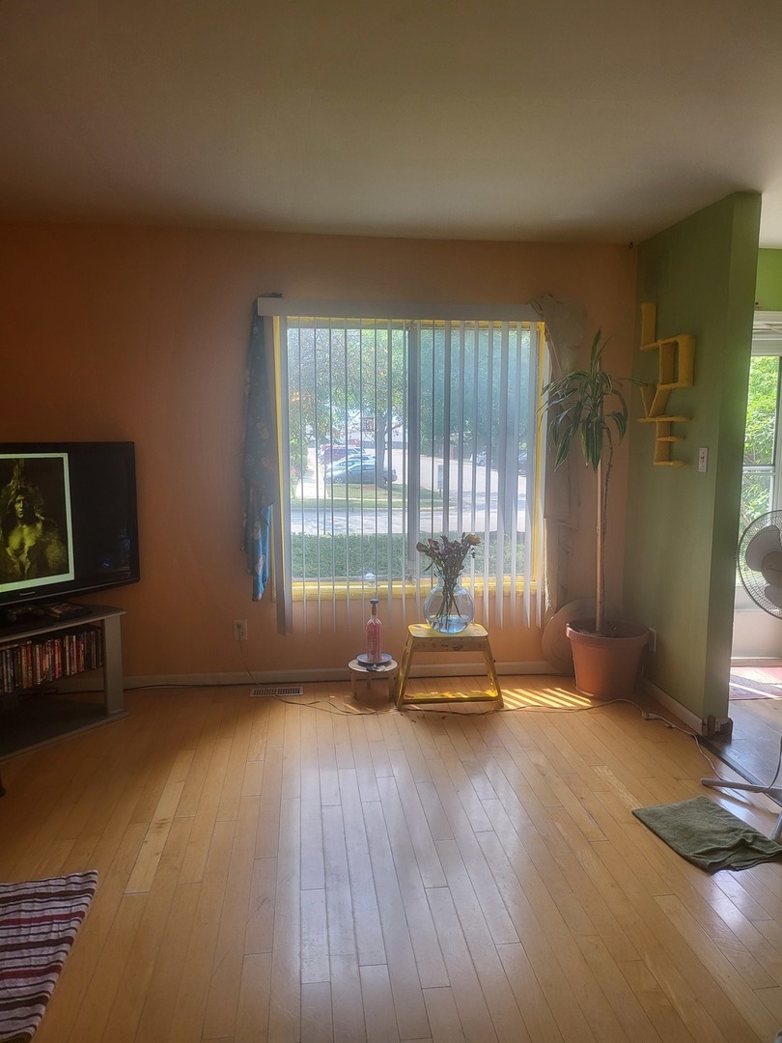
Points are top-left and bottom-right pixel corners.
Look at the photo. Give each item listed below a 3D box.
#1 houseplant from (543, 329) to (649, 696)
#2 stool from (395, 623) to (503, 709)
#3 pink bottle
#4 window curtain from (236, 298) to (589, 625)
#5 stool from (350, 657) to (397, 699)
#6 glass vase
[{"bbox_3d":[1.082,-0.033,3.829,0.570,1.930,0.500,-1,7,-7],"label":"houseplant"},{"bbox_3d":[0.287,0.752,3.803,0.535,0.375,0.270,0,7,-4],"label":"stool"},{"bbox_3d":[-0.086,0.574,3.820,0.083,0.342,0.083,-1,7,-7],"label":"pink bottle"},{"bbox_3d":[0.146,-0.288,3.913,1.810,1.800,0.140,-1,7,-7],"label":"window curtain"},{"bbox_3d":[-0.097,0.845,3.853,0.250,0.175,0.250,-1,7,-7],"label":"stool"},{"bbox_3d":[0.303,0.416,3.768,0.265,0.312,0.265,-1,7,-7],"label":"glass vase"}]

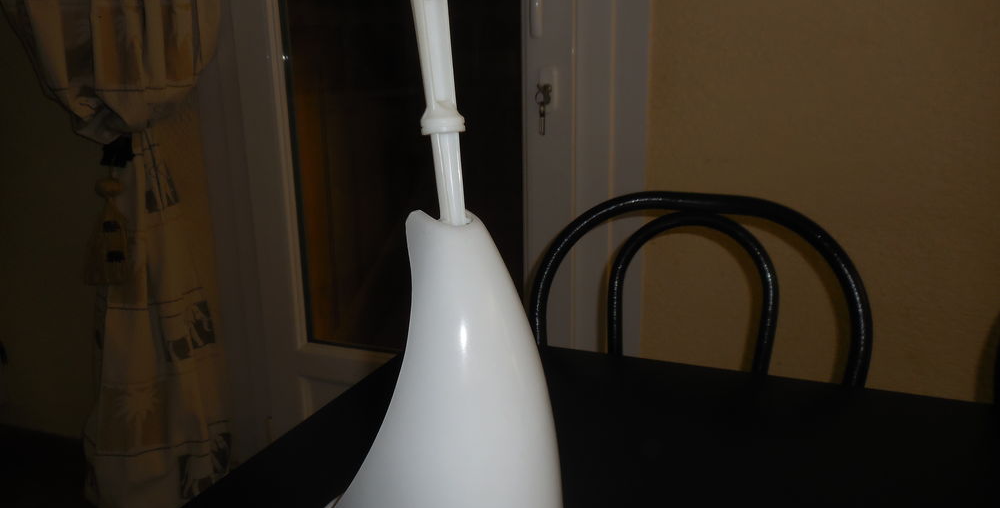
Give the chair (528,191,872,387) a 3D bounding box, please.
[{"bbox_3d":[0.161,0.404,0.792,0.425,0.880,0.500,5,15,22],"label":"chair"}]

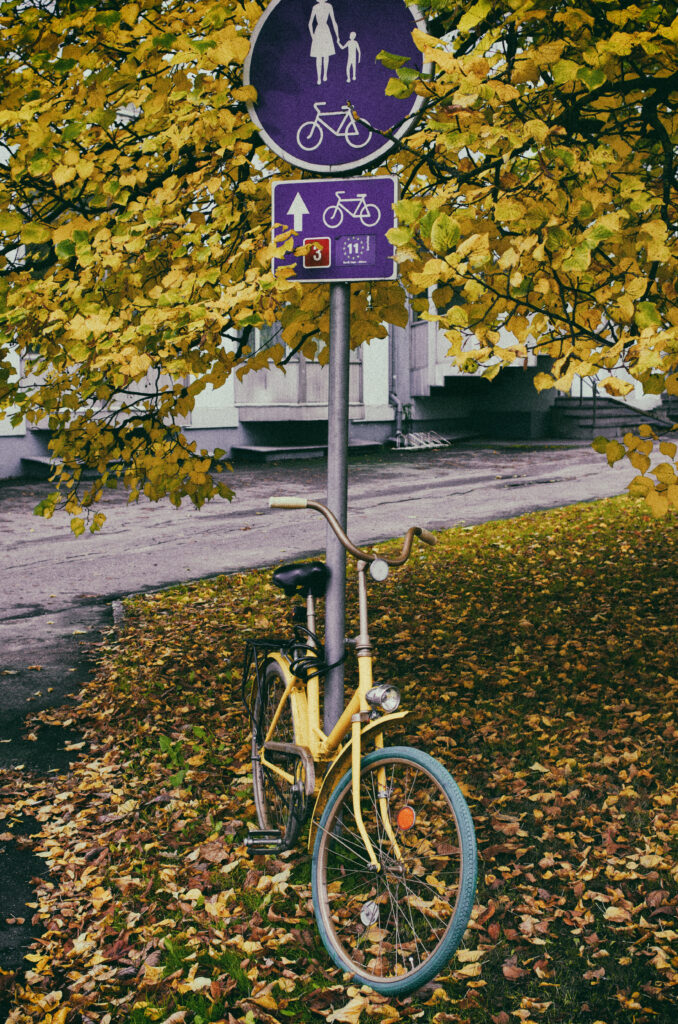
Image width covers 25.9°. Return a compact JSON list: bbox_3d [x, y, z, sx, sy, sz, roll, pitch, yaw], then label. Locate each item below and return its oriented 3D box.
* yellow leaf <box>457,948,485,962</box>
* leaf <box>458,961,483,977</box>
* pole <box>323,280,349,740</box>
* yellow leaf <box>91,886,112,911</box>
[{"bbox_3d":[0.337,1.136,3.780,0.072,0.020,0.055,0,5,0],"label":"yellow leaf"},{"bbox_3d":[0.330,1.144,3.700,0.065,0.023,0.055,0,5,0],"label":"leaf"},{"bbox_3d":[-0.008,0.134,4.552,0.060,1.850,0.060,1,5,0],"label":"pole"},{"bbox_3d":[-0.668,1.087,4.150,0.063,0.042,0.055,0,5,0],"label":"yellow leaf"}]

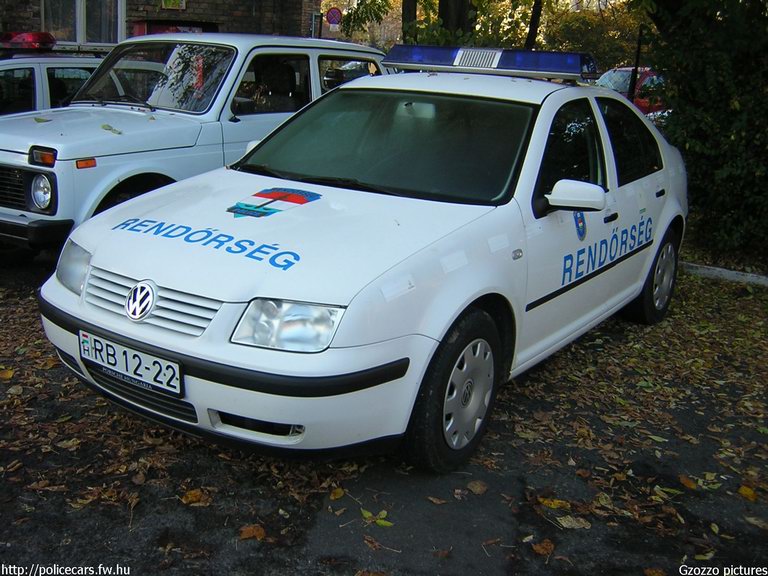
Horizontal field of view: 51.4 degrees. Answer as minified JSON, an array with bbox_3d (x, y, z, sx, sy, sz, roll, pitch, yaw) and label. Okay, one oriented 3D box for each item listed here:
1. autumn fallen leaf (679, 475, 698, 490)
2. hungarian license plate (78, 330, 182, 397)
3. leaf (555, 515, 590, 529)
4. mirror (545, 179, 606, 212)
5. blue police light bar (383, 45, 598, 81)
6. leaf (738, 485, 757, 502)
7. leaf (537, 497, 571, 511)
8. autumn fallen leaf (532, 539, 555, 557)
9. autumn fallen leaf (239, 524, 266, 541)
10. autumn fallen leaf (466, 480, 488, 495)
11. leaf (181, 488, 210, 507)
[{"bbox_3d":[1.158,0.740,3.044,0.039,0.015,0.095,-3,16,-19],"label":"autumn fallen leaf"},{"bbox_3d":[-0.864,0.247,2.692,0.520,0.112,0.020,13,17,33],"label":"hungarian license plate"},{"bbox_3d":[0.648,0.801,2.727,0.108,0.015,0.067,2,15,-4],"label":"leaf"},{"bbox_3d":[0.802,-0.388,3.347,0.220,0.130,0.125,13,18,33],"label":"mirror"},{"bbox_3d":[0.555,-1.223,4.325,1.210,0.140,0.270,13,18,33],"label":"blue police light bar"},{"bbox_3d":[1.358,0.766,2.981,0.052,0.015,0.102,1,15,-6],"label":"leaf"},{"bbox_3d":[0.604,0.768,2.841,0.110,0.015,0.045,6,15,12],"label":"leaf"},{"bbox_3d":[0.515,0.835,2.567,0.073,0.020,0.063,-3,16,-20],"label":"autumn fallen leaf"},{"bbox_3d":[-0.422,0.787,2.574,0.086,0.020,0.070,1,15,-7],"label":"autumn fallen leaf"},{"bbox_3d":[0.342,0.733,2.930,0.074,0.012,0.078,-8,18,-34],"label":"autumn fallen leaf"},{"bbox_3d":[-0.644,0.728,2.752,0.089,0.022,0.105,-12,21,-43],"label":"leaf"}]

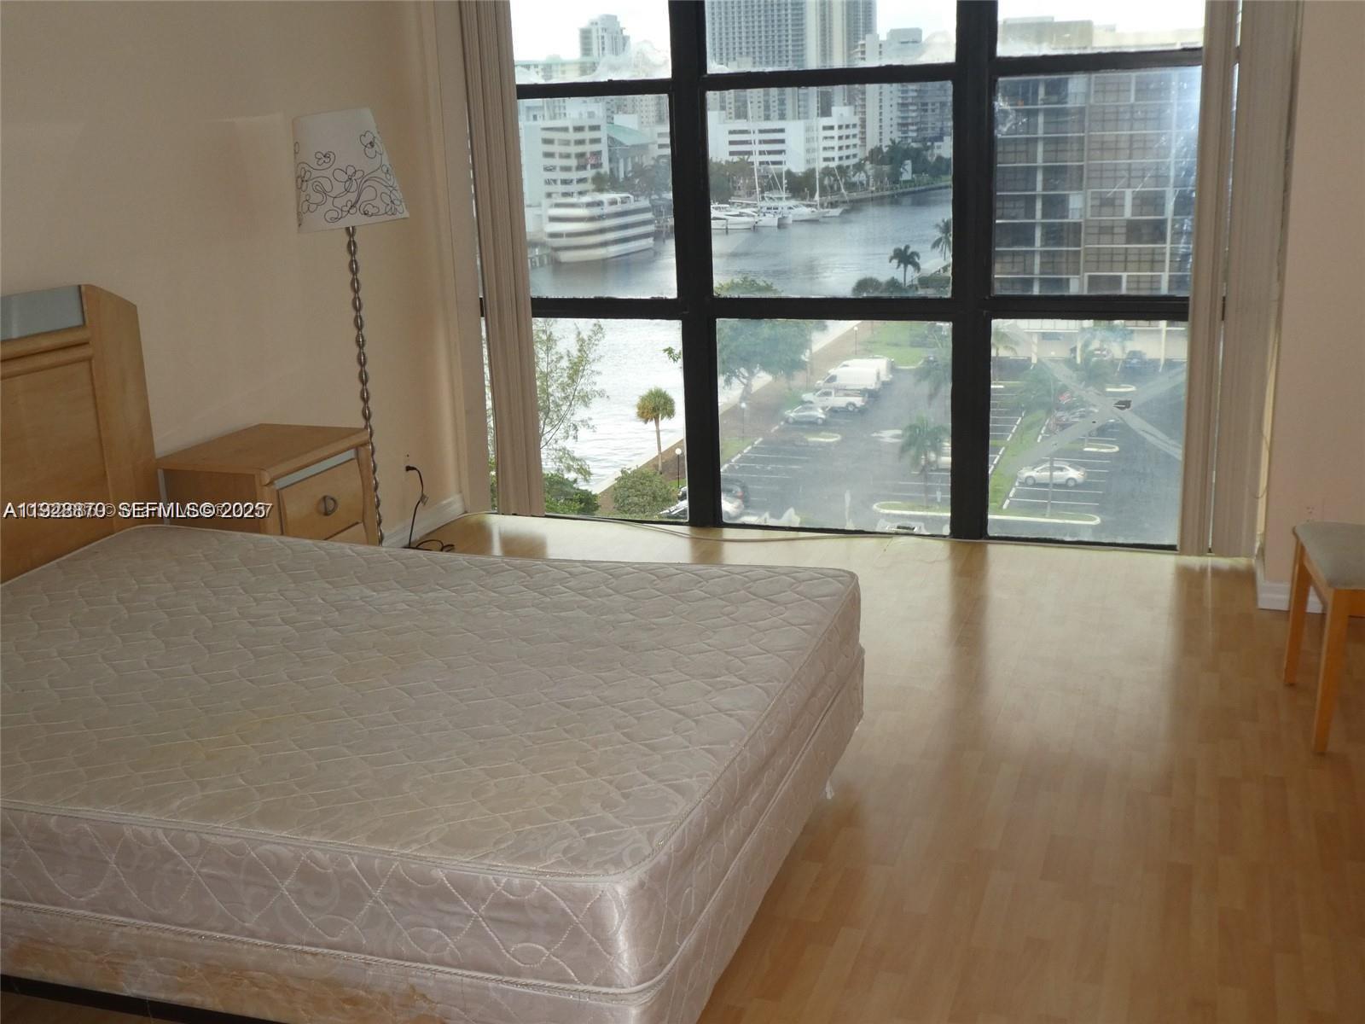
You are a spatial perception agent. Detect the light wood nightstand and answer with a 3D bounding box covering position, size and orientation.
[{"bbox_3d":[-1.246,0.127,4.238,0.430,0.670,0.570,3,16,18],"label":"light wood nightstand"}]

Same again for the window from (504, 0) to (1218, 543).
[{"bbox_3d":[0.528,-1.023,5.149,2.900,2.270,0.110,3,16,18],"label":"window"}]

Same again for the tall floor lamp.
[{"bbox_3d":[-1.043,-0.475,4.548,0.350,1.650,0.350,3,16,18],"label":"tall floor lamp"}]

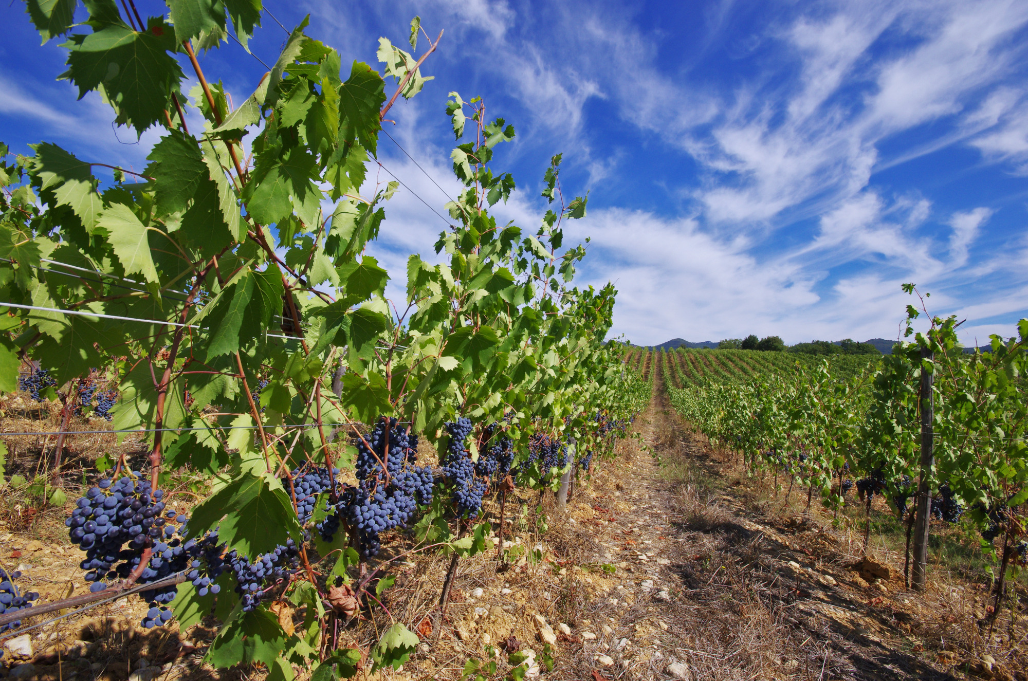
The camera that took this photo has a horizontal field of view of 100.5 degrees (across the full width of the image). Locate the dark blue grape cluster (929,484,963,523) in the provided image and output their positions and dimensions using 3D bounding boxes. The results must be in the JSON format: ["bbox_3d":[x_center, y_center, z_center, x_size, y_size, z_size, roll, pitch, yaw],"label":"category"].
[{"bbox_3d":[2.476,0.935,2.450,0.133,0.219,0.139,1,-1,-45],"label":"dark blue grape cluster"}]

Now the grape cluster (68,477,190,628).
[{"bbox_3d":[-0.595,0.324,0.660,0.145,0.225,0.130,1,-1,-42],"label":"grape cluster"}]

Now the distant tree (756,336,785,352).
[{"bbox_3d":[96.036,1.796,160.000,10.000,7.500,9.500,1,-1,31],"label":"distant tree"}]

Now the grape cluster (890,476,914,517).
[{"bbox_3d":[2.447,0.982,2.700,0.118,0.246,0.113,0,-1,42],"label":"grape cluster"}]

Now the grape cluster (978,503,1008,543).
[{"bbox_3d":[2.331,0.887,2.080,0.099,0.193,0.104,1,-1,-42],"label":"grape cluster"}]

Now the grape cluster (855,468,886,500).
[{"bbox_3d":[2.669,1.083,3.200,0.189,0.228,0.180,0,-1,40],"label":"grape cluster"}]

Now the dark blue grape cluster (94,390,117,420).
[{"bbox_3d":[-2.386,0.378,2.500,0.103,0.173,0.099,1,-1,-44],"label":"dark blue grape cluster"}]

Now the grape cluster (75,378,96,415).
[{"bbox_3d":[-2.506,0.327,2.500,0.091,0.219,0.086,1,-1,-45],"label":"grape cluster"}]

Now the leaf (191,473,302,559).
[{"bbox_3d":[-0.446,0.287,0.710,0.160,0.140,0.075,1,-18,-28],"label":"leaf"}]

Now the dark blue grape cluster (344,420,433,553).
[{"bbox_3d":[-0.321,0.365,1.060,0.235,0.335,0.190,1,-1,-17],"label":"dark blue grape cluster"}]

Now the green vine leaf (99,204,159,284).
[{"bbox_3d":[-0.586,-0.147,0.650,0.060,0.125,0.090,8,4,41],"label":"green vine leaf"}]

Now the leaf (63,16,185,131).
[{"bbox_3d":[-0.559,-0.377,0.610,0.135,0.150,0.050,1,5,-39],"label":"leaf"}]

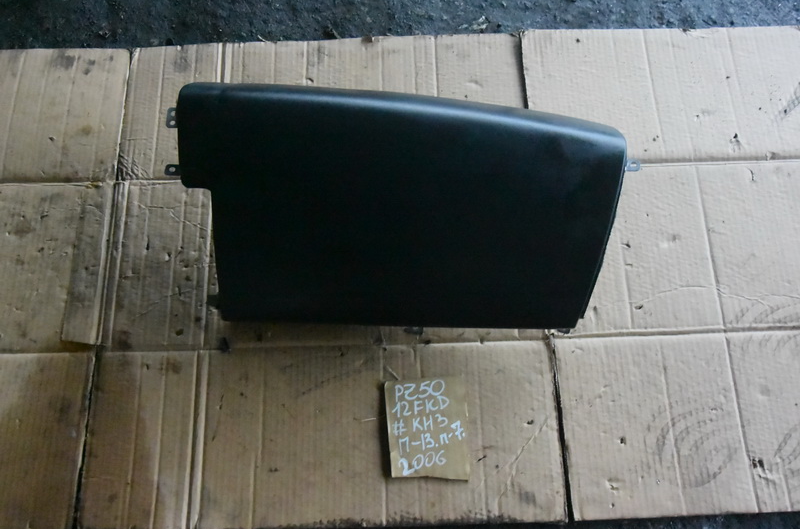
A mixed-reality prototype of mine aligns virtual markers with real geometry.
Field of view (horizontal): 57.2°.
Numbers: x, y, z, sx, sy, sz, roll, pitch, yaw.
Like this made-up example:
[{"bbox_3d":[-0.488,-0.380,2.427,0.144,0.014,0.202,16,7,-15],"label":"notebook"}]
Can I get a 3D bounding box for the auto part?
[{"bbox_3d":[-0.002,-0.071,0.909,0.559,0.110,0.303,1,71,0],"label":"auto part"}]

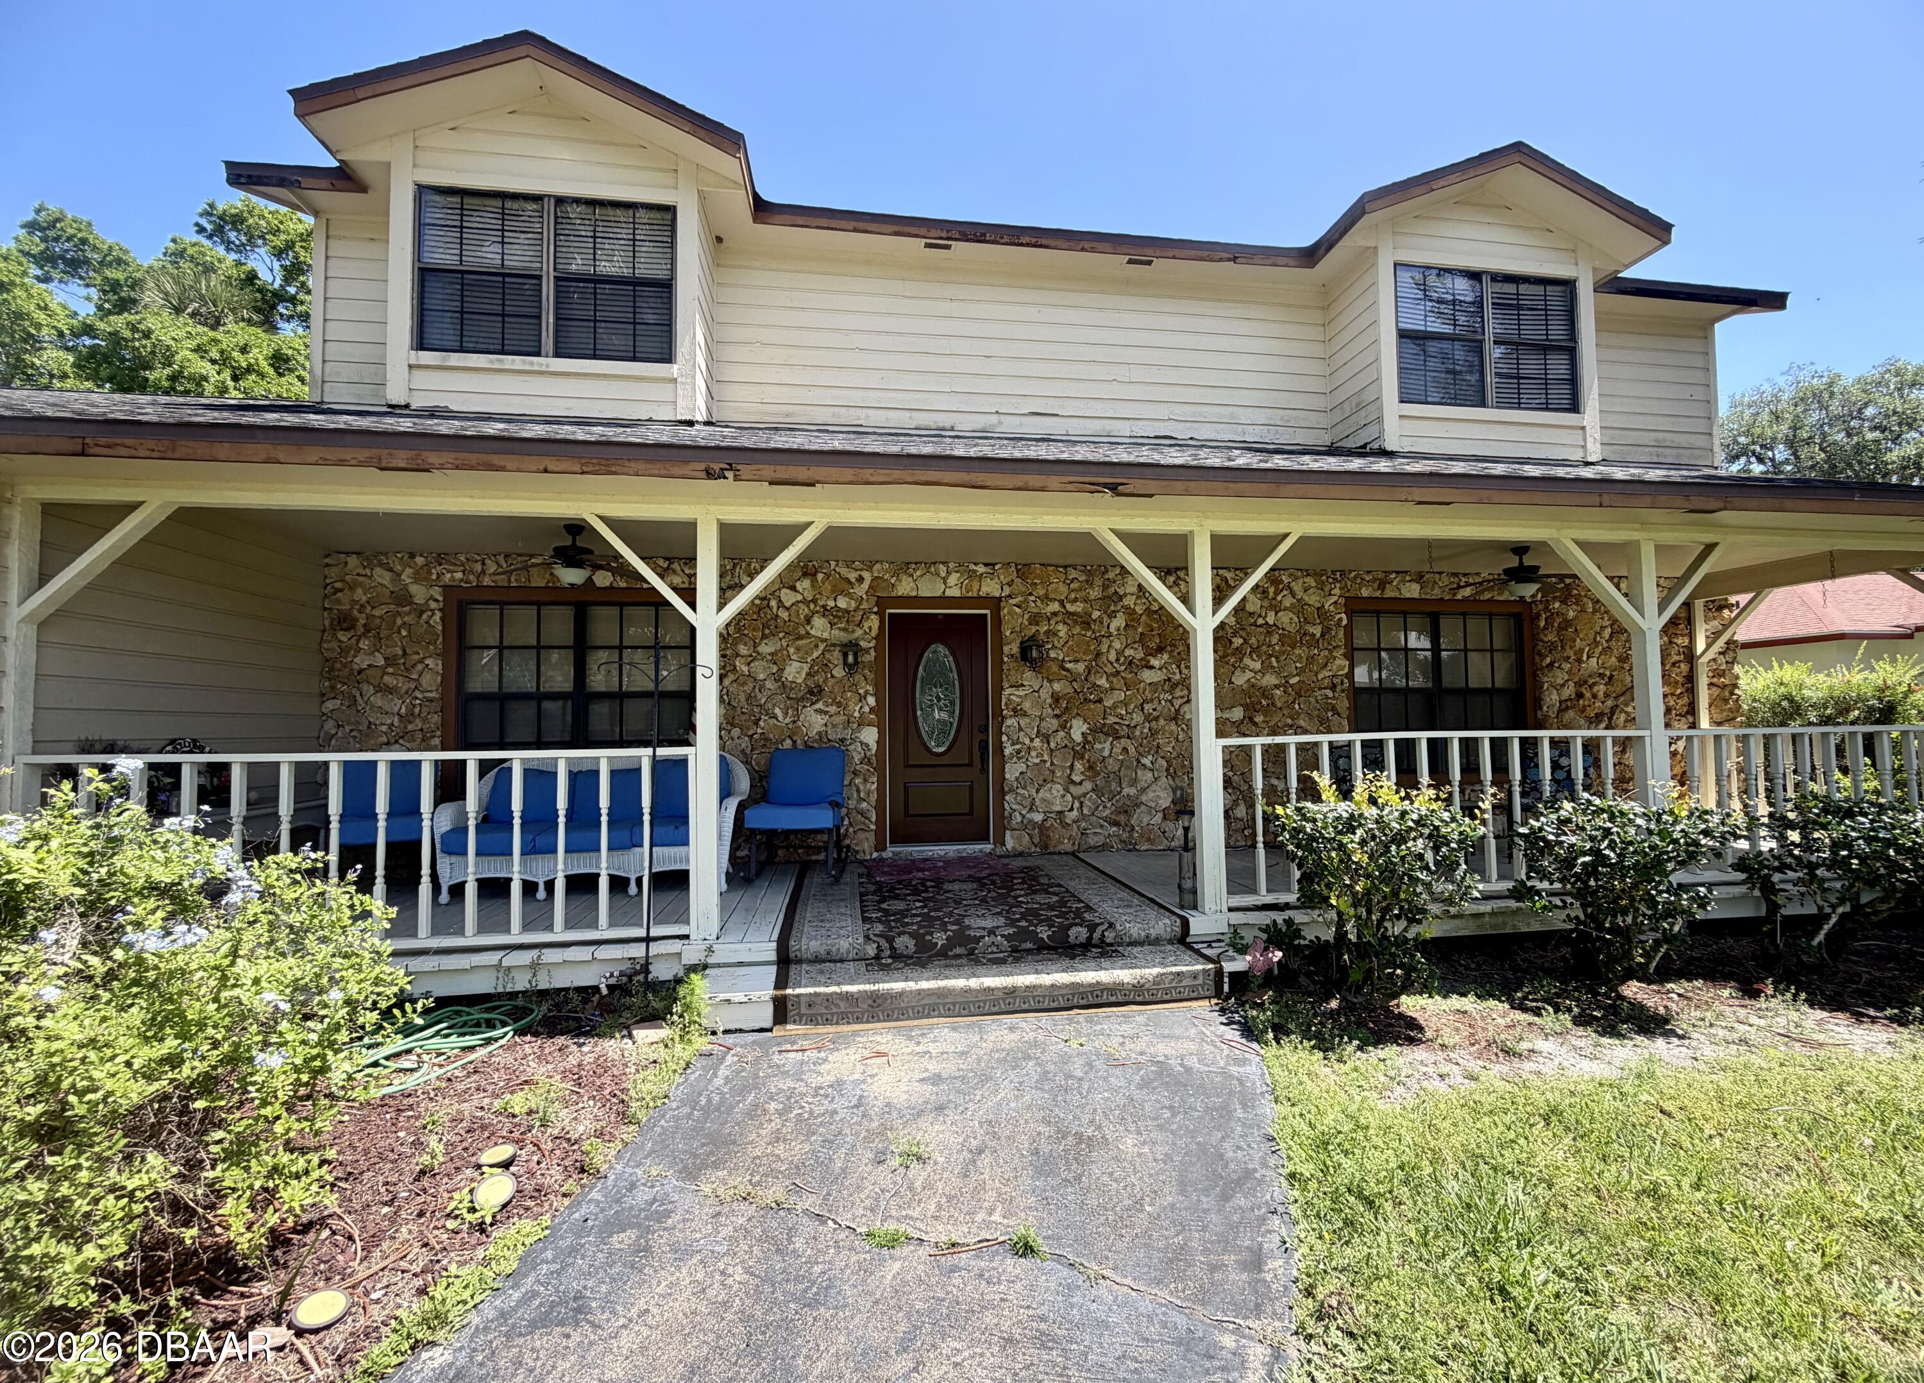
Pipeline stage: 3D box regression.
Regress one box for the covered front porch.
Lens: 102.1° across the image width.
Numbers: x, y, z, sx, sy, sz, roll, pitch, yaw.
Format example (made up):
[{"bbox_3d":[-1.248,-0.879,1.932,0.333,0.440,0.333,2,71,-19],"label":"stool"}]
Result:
[{"bbox_3d":[1.536,0.255,5.766,12.950,2.980,2.760,0,-3,-9],"label":"covered front porch"}]

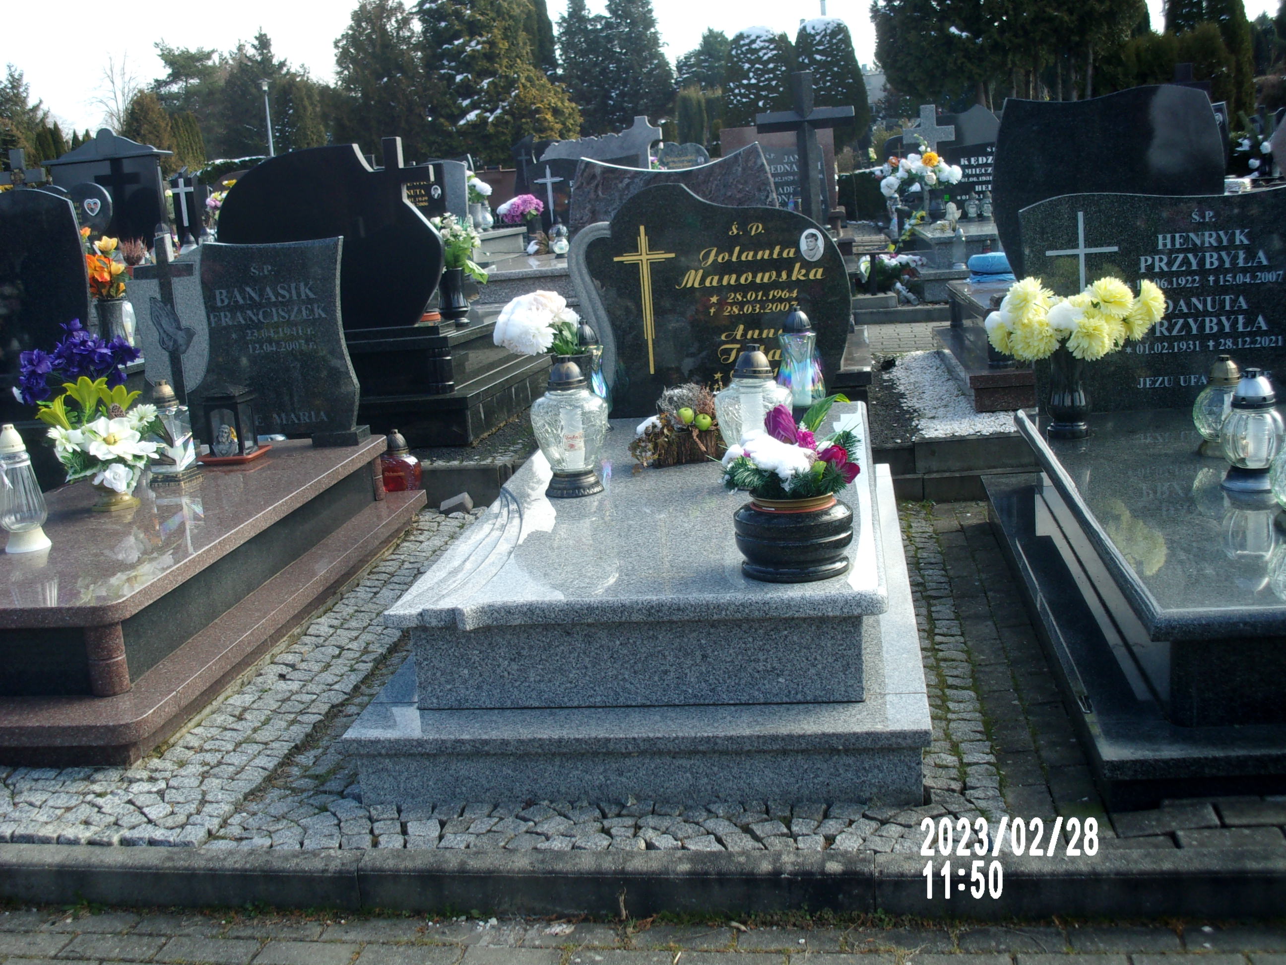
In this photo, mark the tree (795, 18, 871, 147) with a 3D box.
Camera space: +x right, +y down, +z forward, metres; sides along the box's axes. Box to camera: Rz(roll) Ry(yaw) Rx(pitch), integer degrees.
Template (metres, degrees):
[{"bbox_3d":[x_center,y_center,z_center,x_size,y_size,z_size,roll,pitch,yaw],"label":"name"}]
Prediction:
[{"bbox_3d":[3.850,-7.454,31.921,1.550,3.496,1.550,-2,12,7],"label":"tree"}]

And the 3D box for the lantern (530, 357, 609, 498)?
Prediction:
[{"bbox_3d":[-0.198,-0.154,4.366,0.213,0.367,0.213,-2,12,7],"label":"lantern"}]

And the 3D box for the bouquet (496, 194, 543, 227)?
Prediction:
[{"bbox_3d":[-0.931,-2.051,12.034,0.360,0.260,0.300,-2,11,7],"label":"bouquet"}]

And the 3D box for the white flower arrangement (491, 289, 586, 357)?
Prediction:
[{"bbox_3d":[-0.320,-0.478,4.828,0.250,0.190,0.210,-2,12,7],"label":"white flower arrangement"}]

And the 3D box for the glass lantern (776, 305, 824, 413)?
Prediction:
[{"bbox_3d":[0.514,-0.393,5.233,0.162,0.366,0.162,-2,12,7],"label":"glass lantern"}]

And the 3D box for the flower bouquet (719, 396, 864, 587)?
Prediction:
[{"bbox_3d":[0.325,0.004,3.478,0.300,0.379,0.286,-2,11,7],"label":"flower bouquet"}]

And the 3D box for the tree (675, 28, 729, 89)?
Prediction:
[{"bbox_3d":[2.246,-12.583,53.667,2.400,5.068,2.400,-2,12,7],"label":"tree"}]

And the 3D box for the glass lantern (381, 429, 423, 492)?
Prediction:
[{"bbox_3d":[-0.952,-0.088,6.245,0.152,0.235,0.132,-2,11,7],"label":"glass lantern"}]

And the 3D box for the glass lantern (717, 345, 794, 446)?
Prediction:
[{"bbox_3d":[0.306,-0.185,4.430,0.219,0.389,0.219,-2,11,7],"label":"glass lantern"}]

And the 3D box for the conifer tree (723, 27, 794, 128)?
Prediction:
[{"bbox_3d":[2.634,-8.649,35.951,1.750,3.050,1.750,-2,11,7],"label":"conifer tree"}]

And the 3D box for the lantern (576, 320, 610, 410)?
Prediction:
[{"bbox_3d":[-0.187,-0.368,5.519,0.165,0.382,0.165,-2,11,7],"label":"lantern"}]

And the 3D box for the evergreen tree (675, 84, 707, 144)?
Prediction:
[{"bbox_3d":[1.154,-8.544,38.212,0.800,2.100,0.800,-2,11,7],"label":"evergreen tree"}]

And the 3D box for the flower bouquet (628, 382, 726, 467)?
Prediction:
[{"bbox_3d":[0.109,-0.174,4.715,0.265,0.215,0.180,-2,12,7],"label":"flower bouquet"}]

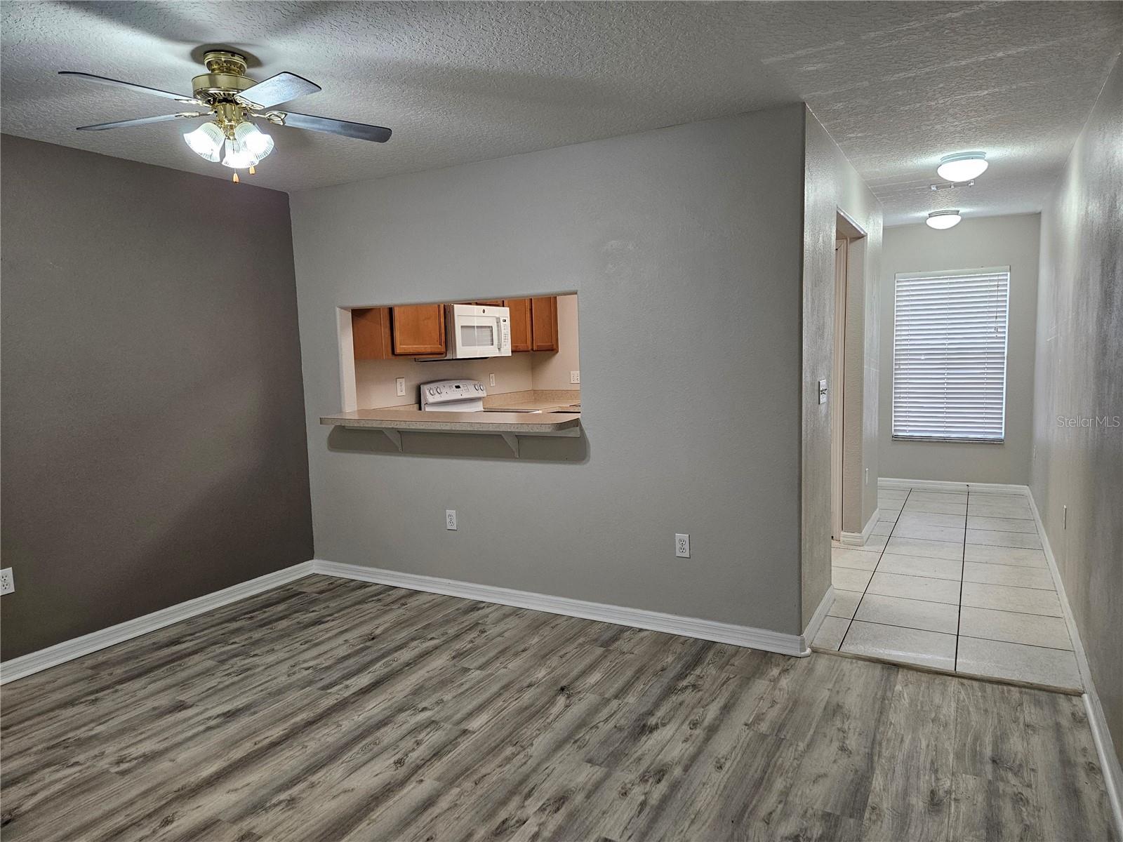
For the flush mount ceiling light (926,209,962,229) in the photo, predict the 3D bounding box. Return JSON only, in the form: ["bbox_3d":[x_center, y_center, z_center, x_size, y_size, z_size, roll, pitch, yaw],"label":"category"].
[{"bbox_3d":[3.124,-1.636,6.093,0.260,0.137,0.260,2,6,29],"label":"flush mount ceiling light"}]

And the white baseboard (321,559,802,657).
[{"bbox_3d":[-0.258,0.990,4.145,3.130,0.090,0.021,2,6,29],"label":"white baseboard"}]

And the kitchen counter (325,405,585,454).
[{"bbox_3d":[-0.666,0.088,4.128,1.740,0.230,0.560,2,6,29],"label":"kitchen counter"}]

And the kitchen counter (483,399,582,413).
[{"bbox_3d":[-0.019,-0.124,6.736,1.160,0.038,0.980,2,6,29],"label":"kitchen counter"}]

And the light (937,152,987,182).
[{"bbox_3d":[2.284,-1.432,4.249,0.260,0.140,0.260,2,6,29],"label":"light"}]

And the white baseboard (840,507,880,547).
[{"bbox_3d":[2.236,0.784,5.557,0.150,0.090,0.830,2,6,29],"label":"white baseboard"}]

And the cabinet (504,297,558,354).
[{"bbox_3d":[-0.407,-1.007,6.854,0.325,0.755,0.980,2,6,29],"label":"cabinet"}]

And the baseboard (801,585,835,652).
[{"bbox_3d":[1.295,0.986,3.748,0.023,0.090,0.835,2,6,29],"label":"baseboard"}]

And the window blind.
[{"bbox_3d":[3.528,-0.589,6.797,0.925,1.564,0.070,2,6,29],"label":"window blind"}]

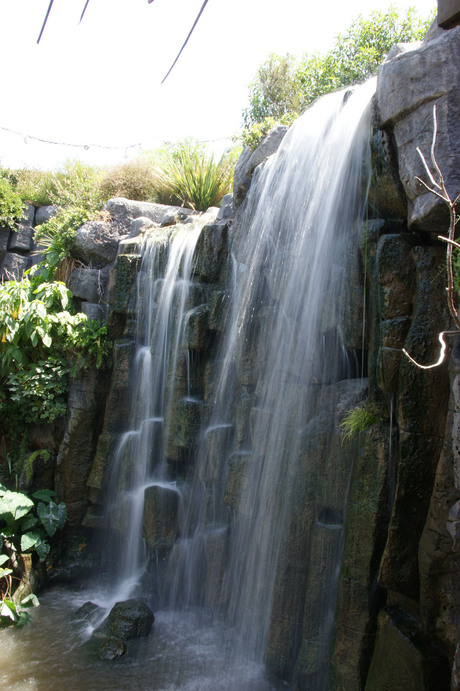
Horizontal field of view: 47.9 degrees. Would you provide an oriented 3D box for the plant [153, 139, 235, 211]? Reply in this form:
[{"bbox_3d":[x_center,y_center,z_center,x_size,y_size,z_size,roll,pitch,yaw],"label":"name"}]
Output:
[{"bbox_3d":[-0.450,-2.120,6.500,1.020,0.900,0.920,0,2,0],"label":"plant"}]

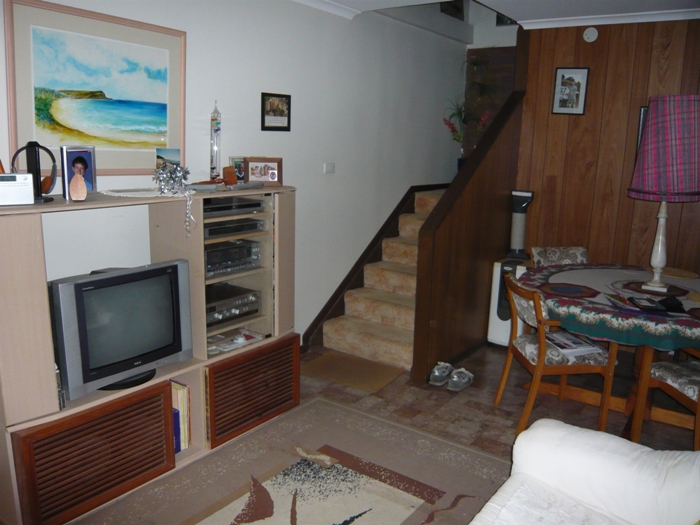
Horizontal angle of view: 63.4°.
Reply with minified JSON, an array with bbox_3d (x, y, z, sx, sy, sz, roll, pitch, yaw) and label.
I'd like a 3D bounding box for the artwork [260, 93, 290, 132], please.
[{"bbox_3d":[-0.463,-0.942,3.565,0.020,0.228,0.266,10,14,36],"label":"artwork"}]

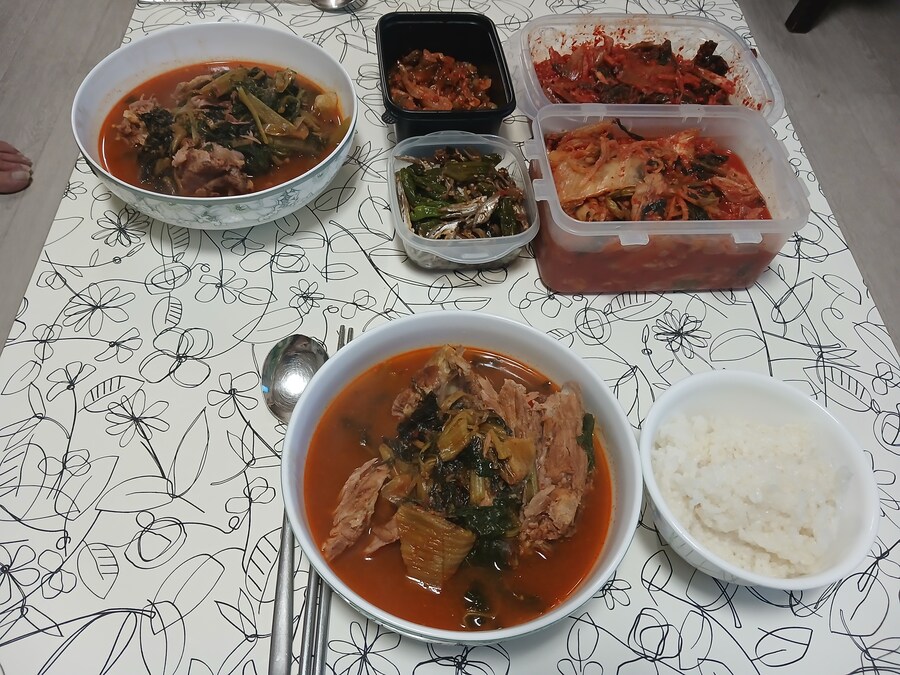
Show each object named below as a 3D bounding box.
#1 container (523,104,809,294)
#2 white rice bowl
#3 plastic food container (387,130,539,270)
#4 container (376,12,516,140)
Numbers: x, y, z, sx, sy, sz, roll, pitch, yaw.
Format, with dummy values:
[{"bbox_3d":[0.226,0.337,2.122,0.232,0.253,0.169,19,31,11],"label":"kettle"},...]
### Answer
[{"bbox_3d":[0.149,-0.099,0.517,0.186,0.080,0.129,-1,56,-5],"label":"container"},{"bbox_3d":[0.163,0.088,0.400,0.124,0.065,0.124,2,56,-3],"label":"white rice bowl"},{"bbox_3d":[0.008,-0.099,0.529,0.107,0.041,0.129,-3,56,-6],"label":"plastic food container"},{"bbox_3d":[-0.008,-0.212,0.595,0.108,0.057,0.129,-3,56,-7],"label":"container"}]

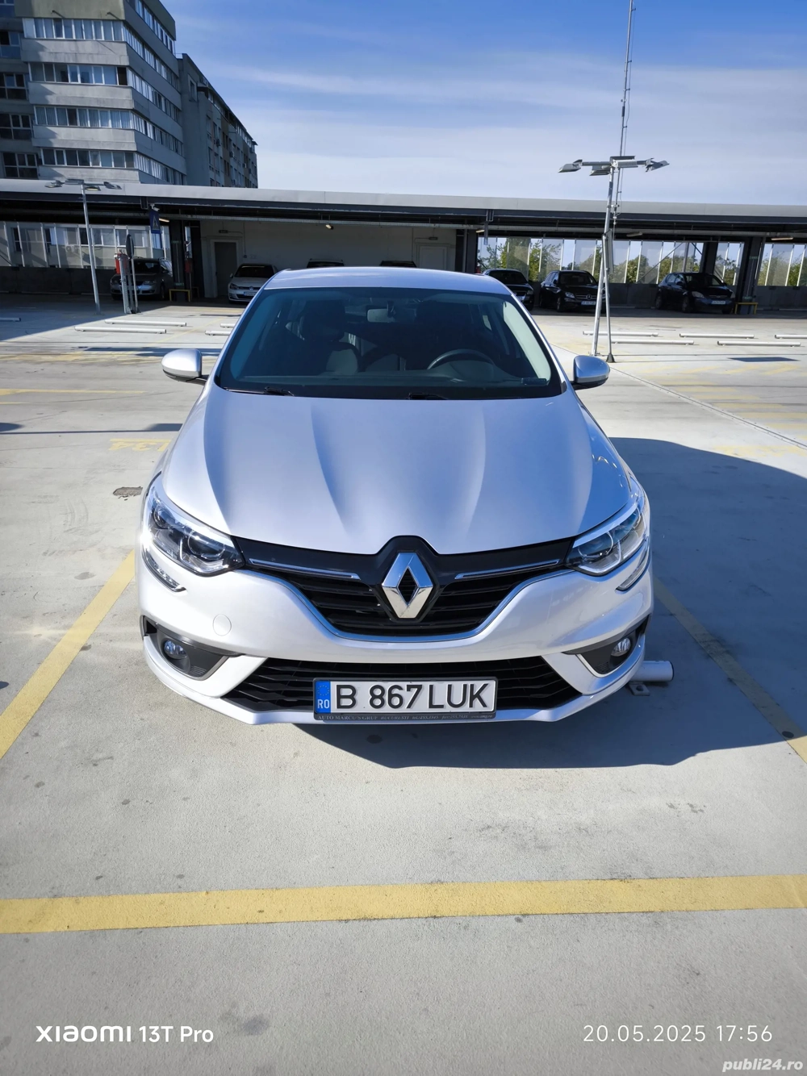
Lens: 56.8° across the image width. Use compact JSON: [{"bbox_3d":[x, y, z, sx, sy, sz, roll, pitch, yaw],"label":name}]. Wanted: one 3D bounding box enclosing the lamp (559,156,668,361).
[{"bbox_3d":[3.739,-5.181,13.921,1.900,3.430,1.550,0,20,-4],"label":"lamp"}]

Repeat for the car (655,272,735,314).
[{"bbox_3d":[11.632,-9.787,29.677,1.760,1.480,4.150,0,20,-4],"label":"car"}]

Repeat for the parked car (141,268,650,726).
[{"bbox_3d":[-0.114,-0.733,4.163,1.860,1.445,4.600,0,20,-4],"label":"parked car"}]

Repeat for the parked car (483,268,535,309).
[{"bbox_3d":[3.875,-9.694,28.936,1.810,1.480,4.500,0,20,-4],"label":"parked car"}]

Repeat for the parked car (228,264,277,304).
[{"bbox_3d":[-5.651,-9.935,29.106,1.800,1.460,4.270,0,20,-4],"label":"parked car"}]

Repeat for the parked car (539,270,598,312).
[{"bbox_3d":[6.498,-9.490,28.615,1.800,1.470,4.450,0,20,-4],"label":"parked car"}]

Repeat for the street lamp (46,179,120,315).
[{"bbox_3d":[-8.618,-7.998,20.621,1.950,3.430,1.600,0,20,-4],"label":"street lamp"}]

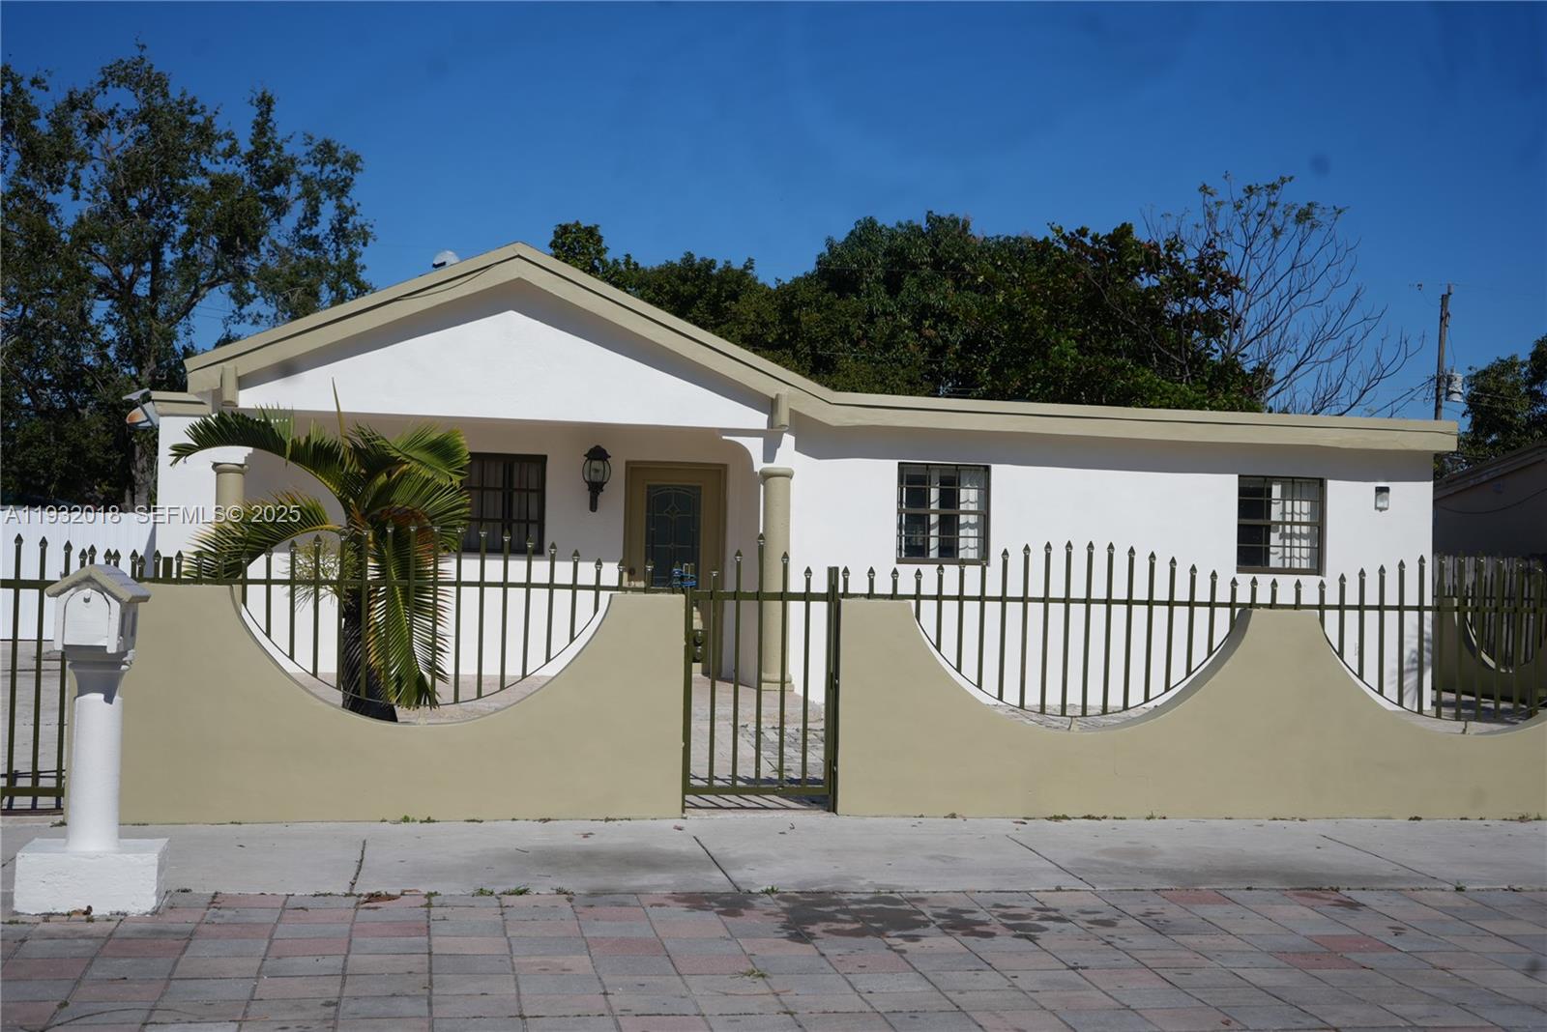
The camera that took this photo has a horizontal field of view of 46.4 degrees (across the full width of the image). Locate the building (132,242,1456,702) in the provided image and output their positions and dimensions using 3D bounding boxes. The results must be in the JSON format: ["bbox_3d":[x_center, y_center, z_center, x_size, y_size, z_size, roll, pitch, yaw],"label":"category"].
[{"bbox_3d":[-0.327,-0.122,20.296,11.800,3.890,9.500,2,-2,-11],"label":"building"}]

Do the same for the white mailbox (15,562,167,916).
[{"bbox_3d":[-2.637,0.843,6.999,0.500,1.310,0.500,2,-2,-11],"label":"white mailbox"}]

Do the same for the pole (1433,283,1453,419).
[{"bbox_3d":[19.002,-1.717,51.792,0.320,10.170,0.320,4,-3,-11],"label":"pole"}]

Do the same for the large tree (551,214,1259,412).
[{"bbox_3d":[2.240,-1.530,31.860,11.800,7.680,9.000,2,-2,-11],"label":"large tree"}]

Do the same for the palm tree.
[{"bbox_3d":[-2.542,0.418,10.062,1.650,2.090,1.550,2,-2,-11],"label":"palm tree"}]

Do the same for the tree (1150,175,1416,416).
[{"bbox_3d":[9.497,-1.947,33.836,5.000,8.980,5.000,2,-2,-11],"label":"tree"}]

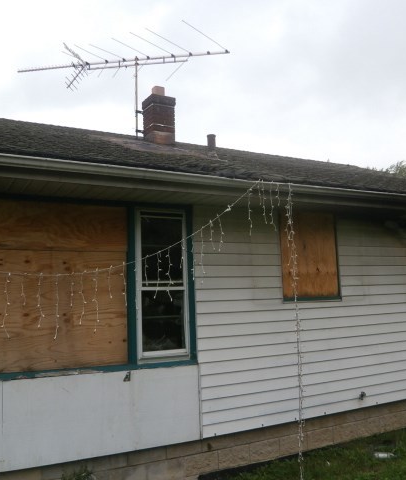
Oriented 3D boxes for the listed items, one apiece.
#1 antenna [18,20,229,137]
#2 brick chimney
[{"bbox_3d":[-1.464,-2.692,8.271,3.851,1.860,1.830,-2,-6,8],"label":"antenna"},{"bbox_3d":[-0.746,-2.103,8.247,0.430,1.067,0.430,2,-7,-28],"label":"brick chimney"}]

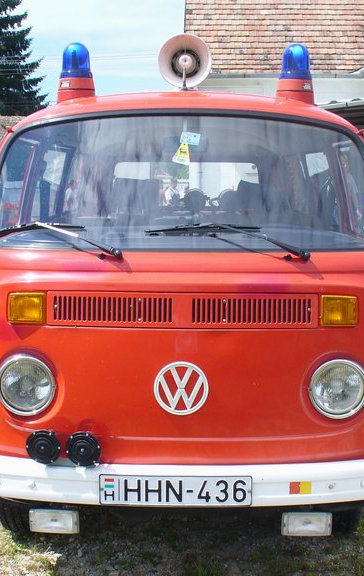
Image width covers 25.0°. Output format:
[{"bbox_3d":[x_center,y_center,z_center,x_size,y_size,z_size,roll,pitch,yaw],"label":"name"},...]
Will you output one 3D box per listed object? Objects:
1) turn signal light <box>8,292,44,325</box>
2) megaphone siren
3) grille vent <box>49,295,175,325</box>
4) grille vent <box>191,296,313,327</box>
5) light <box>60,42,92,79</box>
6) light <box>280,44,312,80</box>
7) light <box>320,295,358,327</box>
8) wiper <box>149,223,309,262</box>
[{"bbox_3d":[-0.553,0.072,2.952,0.134,0.114,0.060,1,5,7],"label":"turn signal light"},{"bbox_3d":[0.015,-0.961,3.580,0.230,0.240,0.240,1,5,0],"label":"megaphone siren"},{"bbox_3d":[-0.251,0.080,2.920,0.440,0.115,0.040,1,4,5],"label":"grille vent"},{"bbox_3d":[0.244,0.081,2.911,0.430,0.108,0.035,0,5,-4],"label":"grille vent"},{"bbox_3d":[-0.456,-0.984,3.550,0.138,0.156,0.138,0,4,0],"label":"light"},{"bbox_3d":[0.495,-0.975,3.550,0.138,0.156,0.138,0,4,0],"label":"light"},{"bbox_3d":[0.561,0.077,2.953,0.134,0.114,0.060,0,5,-7],"label":"light"},{"bbox_3d":[0.169,-0.172,3.040,0.620,0.140,0.100,0,4,0],"label":"wiper"}]

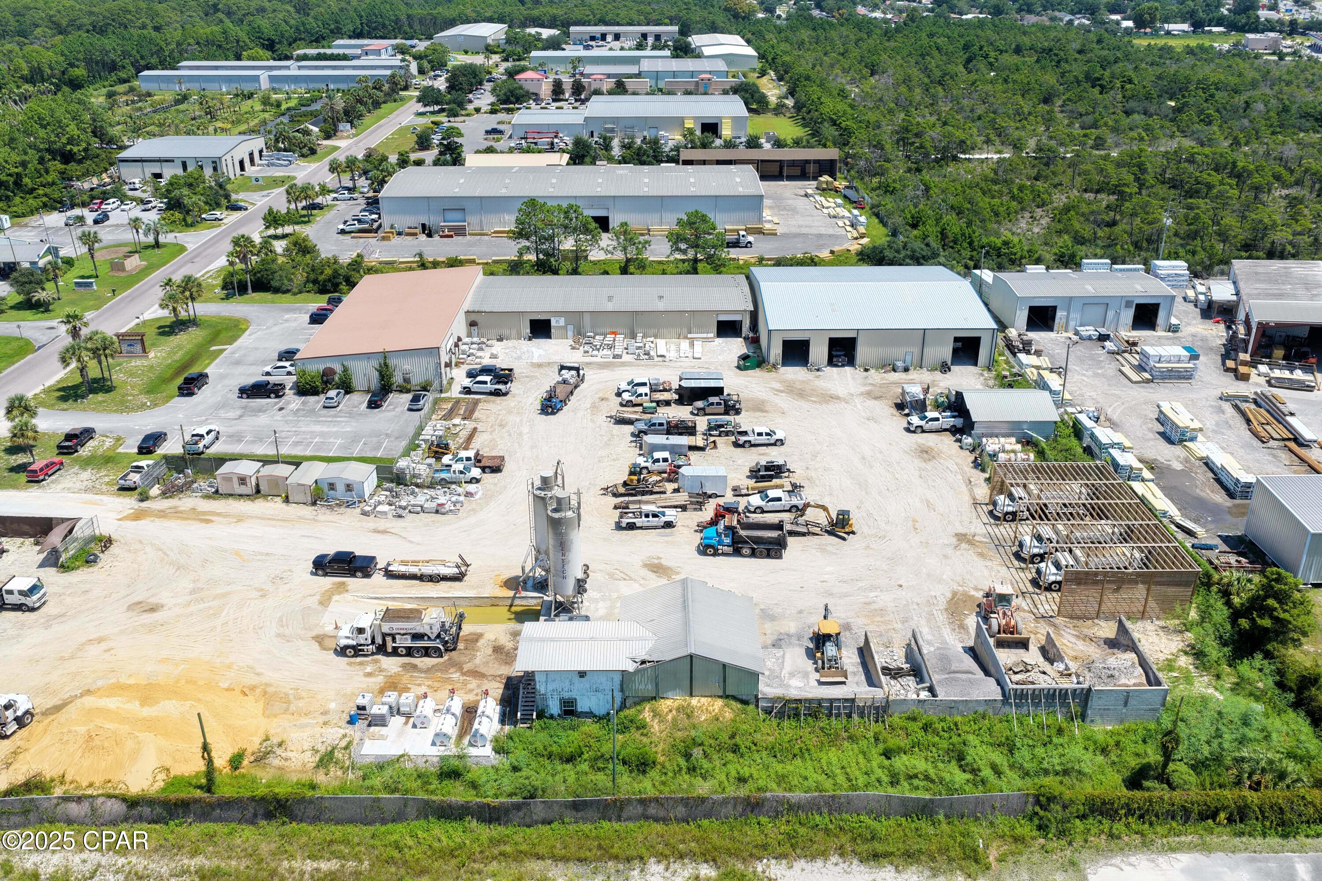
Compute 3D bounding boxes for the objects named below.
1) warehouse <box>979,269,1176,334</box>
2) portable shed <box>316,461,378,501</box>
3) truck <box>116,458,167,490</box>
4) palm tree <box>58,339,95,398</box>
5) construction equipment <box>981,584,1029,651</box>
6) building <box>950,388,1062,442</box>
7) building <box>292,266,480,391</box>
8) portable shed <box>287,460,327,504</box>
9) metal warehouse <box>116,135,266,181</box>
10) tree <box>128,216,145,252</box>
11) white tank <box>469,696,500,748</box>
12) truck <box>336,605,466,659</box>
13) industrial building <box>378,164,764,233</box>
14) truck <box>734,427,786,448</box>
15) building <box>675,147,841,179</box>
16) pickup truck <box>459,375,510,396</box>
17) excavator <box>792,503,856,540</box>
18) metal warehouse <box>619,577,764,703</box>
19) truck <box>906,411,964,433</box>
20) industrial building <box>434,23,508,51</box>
[{"bbox_3d":[63.477,-21.465,155.945,22.900,6.100,12.000,0,26,0],"label":"warehouse"},{"bbox_3d":[-32.750,4.174,107.653,4.900,2.750,3.750,4,26,7],"label":"portable shed"},{"bbox_3d":[-55.700,3.320,110.409,2.000,1.850,5.600,2,26,4],"label":"truck"},{"bbox_3d":[-73.349,-8.931,129.856,4.300,7.300,4.300,0,26,0],"label":"palm tree"},{"bbox_3d":[28.517,14.160,85.677,2.650,3.250,6.800,0,26,0],"label":"construction equipment"},{"bbox_3d":[40.273,-3.507,120.759,9.900,4.500,9.150,0,26,0],"label":"building"},{"bbox_3d":[-37.900,-17.141,148.896,19.100,6.150,37.000,0,26,0],"label":"building"},{"bbox_3d":[-36.980,4.336,107.636,2.600,2.400,4.900,1,26,3],"label":"portable shed"},{"bbox_3d":[-113.866,-69.674,251.361,24.329,6.796,27.383,0,26,1],"label":"metal warehouse"},{"bbox_3d":[-95.139,-37.638,186.926,2.970,6.732,2.970,0,26,0],"label":"tree"},{"bbox_3d":[-12.903,20.471,75.003,1.270,1.380,4.000,0,26,0],"label":"white tank"},{"bbox_3d":[-21.200,15.470,84.076,10.400,3.600,2.650,0,26,0],"label":"truck"},{"bbox_3d":[-17.700,-52.865,220.819,76.800,8.150,31.400,0,26,0],"label":"industrial building"},{"bbox_3d":[11.282,-0.506,116.922,5.850,1.880,2.000,-3,26,-5],"label":"truck"},{"bbox_3d":[22.950,-66.590,244.535,36.740,7.289,11.328,0,26,0],"label":"building"},{"bbox_3d":[-22.250,-7.092,131.421,6.250,1.980,2.050,4,26,8],"label":"pickup truck"},{"bbox_3d":[16.170,7.608,101.045,6.300,3.050,2.600,6,26,13],"label":"excavator"},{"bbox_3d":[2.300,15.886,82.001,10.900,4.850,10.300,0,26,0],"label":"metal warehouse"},{"bbox_3d":[32.450,-2.311,121.682,6.300,2.000,2.060,-3,26,-7],"label":"truck"},{"bbox_3d":[-97.530,-210.695,535.719,26.400,7.700,70.000,0,26,0],"label":"industrial building"}]

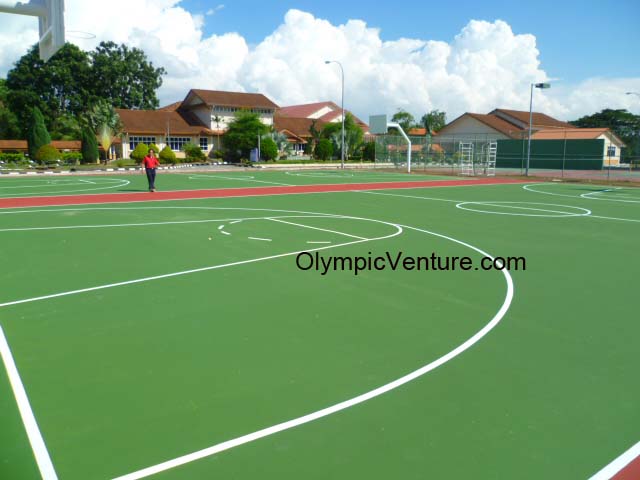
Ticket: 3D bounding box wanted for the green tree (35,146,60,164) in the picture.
[{"bbox_3d":[-24.671,-7.808,47.000,2.246,1.610,2.246,0,9,0],"label":"green tree"}]

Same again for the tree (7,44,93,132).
[{"bbox_3d":[-37.052,-18.903,70.913,11.780,15.030,11.190,-4,11,-27],"label":"tree"}]

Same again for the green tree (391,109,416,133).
[{"bbox_3d":[12.961,-16.423,80.366,4.350,7.760,4.350,1,10,0],"label":"green tree"}]

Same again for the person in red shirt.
[{"bbox_3d":[-6.284,-2.582,19.190,0.600,1.600,0.420,-2,10,-14],"label":"person in red shirt"}]

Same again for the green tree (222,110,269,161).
[{"bbox_3d":[-7.715,-10.769,53.975,4.900,5.320,4.660,-1,10,-8],"label":"green tree"}]

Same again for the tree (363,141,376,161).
[{"bbox_3d":[5.370,-9.679,56.162,1.520,2.190,1.520,2,10,5],"label":"tree"}]

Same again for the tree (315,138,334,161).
[{"bbox_3d":[0.531,-10.643,61.080,2.180,2.620,2.180,1,10,0],"label":"tree"}]

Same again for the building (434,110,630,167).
[{"bbox_3d":[31.983,-15.370,75.937,17.000,8.400,22.000,-6,12,-36],"label":"building"}]

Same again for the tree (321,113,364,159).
[{"bbox_3d":[2.686,-12.364,61.801,5.370,5.560,5.370,1,10,0],"label":"tree"}]

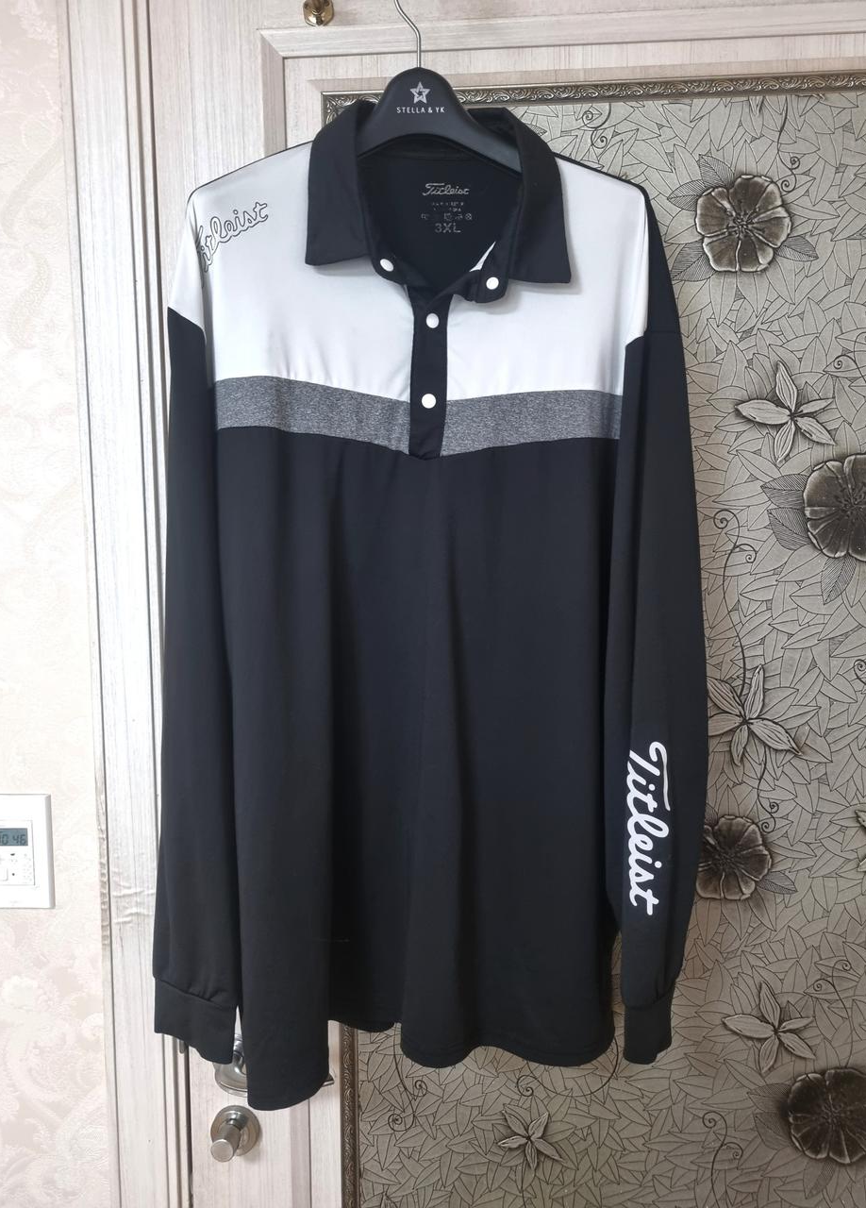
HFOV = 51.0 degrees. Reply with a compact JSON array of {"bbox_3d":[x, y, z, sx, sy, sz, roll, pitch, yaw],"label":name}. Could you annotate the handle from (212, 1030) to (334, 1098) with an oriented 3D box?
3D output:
[{"bbox_3d":[-0.161,0.476,0.902,0.137,0.070,0.056,0,5,3],"label":"handle"}]

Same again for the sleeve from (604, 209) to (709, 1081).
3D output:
[{"bbox_3d":[0.198,0.036,0.804,0.098,0.790,0.110,0,5,3],"label":"sleeve"}]

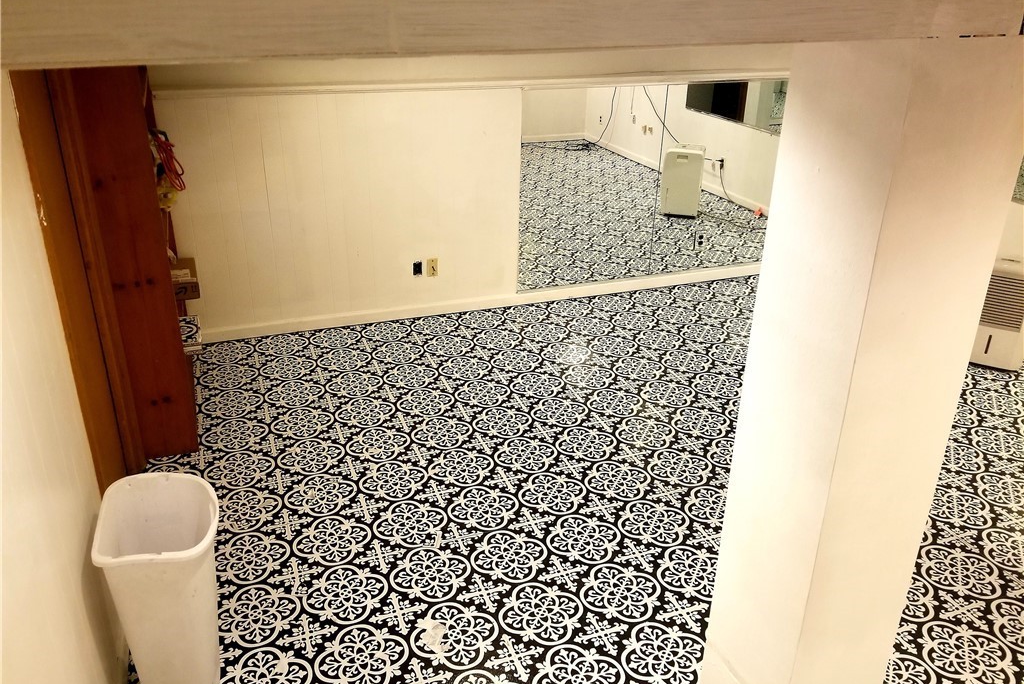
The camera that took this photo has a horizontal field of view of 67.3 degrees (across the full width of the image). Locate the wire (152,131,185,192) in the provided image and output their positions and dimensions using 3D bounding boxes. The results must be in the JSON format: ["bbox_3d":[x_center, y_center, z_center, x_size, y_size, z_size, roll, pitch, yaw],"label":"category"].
[{"bbox_3d":[-1.645,-0.870,3.680,0.130,0.290,0.120,-8,26,-19],"label":"wire"}]

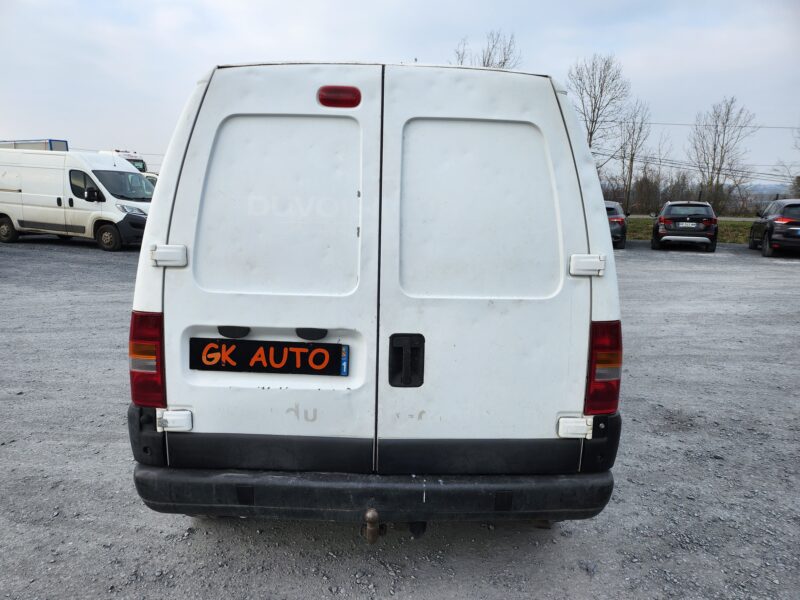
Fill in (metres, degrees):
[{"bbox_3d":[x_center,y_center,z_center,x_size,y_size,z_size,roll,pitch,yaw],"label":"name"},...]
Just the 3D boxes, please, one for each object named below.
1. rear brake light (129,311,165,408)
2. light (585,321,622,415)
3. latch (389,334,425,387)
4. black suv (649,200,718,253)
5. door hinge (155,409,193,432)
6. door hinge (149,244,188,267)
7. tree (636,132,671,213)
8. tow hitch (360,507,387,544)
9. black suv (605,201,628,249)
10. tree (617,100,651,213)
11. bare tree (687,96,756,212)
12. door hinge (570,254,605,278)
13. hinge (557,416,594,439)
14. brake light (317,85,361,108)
[{"bbox_3d":[-0.894,0.211,1.966,0.125,0.330,0.090,1,9,-1],"label":"rear brake light"},{"bbox_3d":[0.726,0.239,1.980,0.155,0.330,0.150,1,8,-1],"label":"light"},{"bbox_3d":[0.023,0.207,1.901,0.120,0.182,0.040,1,9,-1],"label":"latch"},{"bbox_3d":[10.022,-2.716,19.653,1.800,1.540,4.450,6,11,22],"label":"black suv"},{"bbox_3d":[-0.764,0.408,1.875,0.120,0.073,0.032,1,9,-1],"label":"door hinge"},{"bbox_3d":[-0.764,-0.146,1.835,0.118,0.070,0.032,1,6,-1],"label":"door hinge"},{"bbox_3d":[21.936,-11.033,48.000,2.650,6.800,2.600,1,11,-1],"label":"tree"},{"bbox_3d":[-0.089,0.756,1.860,0.082,0.125,0.130,1,11,-1],"label":"tow hitch"},{"bbox_3d":[7.253,-2.831,20.012,1.820,1.520,4.400,6,11,22],"label":"black suv"},{"bbox_3d":[24.468,-14.938,58.151,3.570,11.370,3.570,1,11,-1],"label":"tree"},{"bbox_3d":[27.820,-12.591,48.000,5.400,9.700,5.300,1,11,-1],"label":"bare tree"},{"bbox_3d":[0.633,-0.117,1.873,0.122,0.071,0.038,1,8,-1],"label":"door hinge"},{"bbox_3d":[0.602,0.438,1.900,0.118,0.070,0.032,1,9,-1],"label":"hinge"},{"bbox_3d":[-0.201,-0.669,1.824,0.145,0.073,0.035,1,4,-1],"label":"brake light"}]

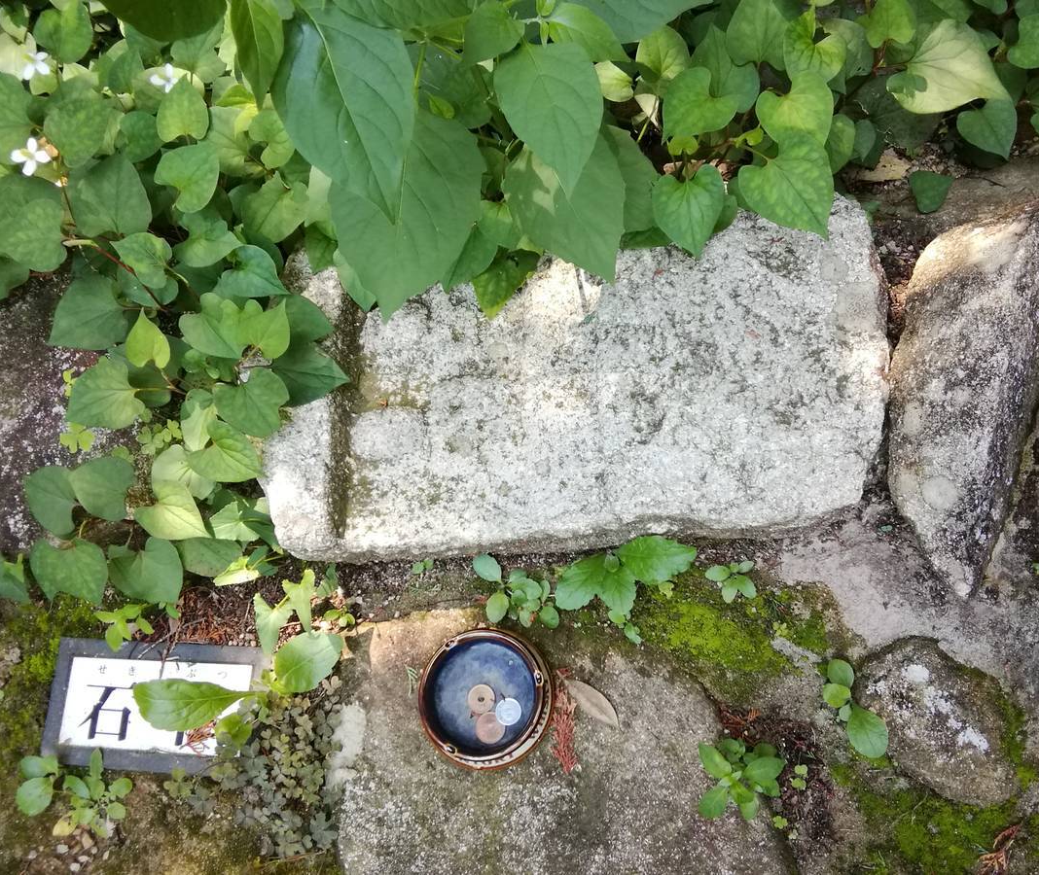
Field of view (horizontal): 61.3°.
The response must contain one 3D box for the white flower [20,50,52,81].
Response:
[{"bbox_3d":[-0.411,-0.317,0.745,0.029,0.016,0.029,11,81,-1],"label":"white flower"}]

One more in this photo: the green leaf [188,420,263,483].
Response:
[{"bbox_3d":[-0.242,0.012,0.720,0.064,0.015,0.045,35,83,5],"label":"green leaf"}]

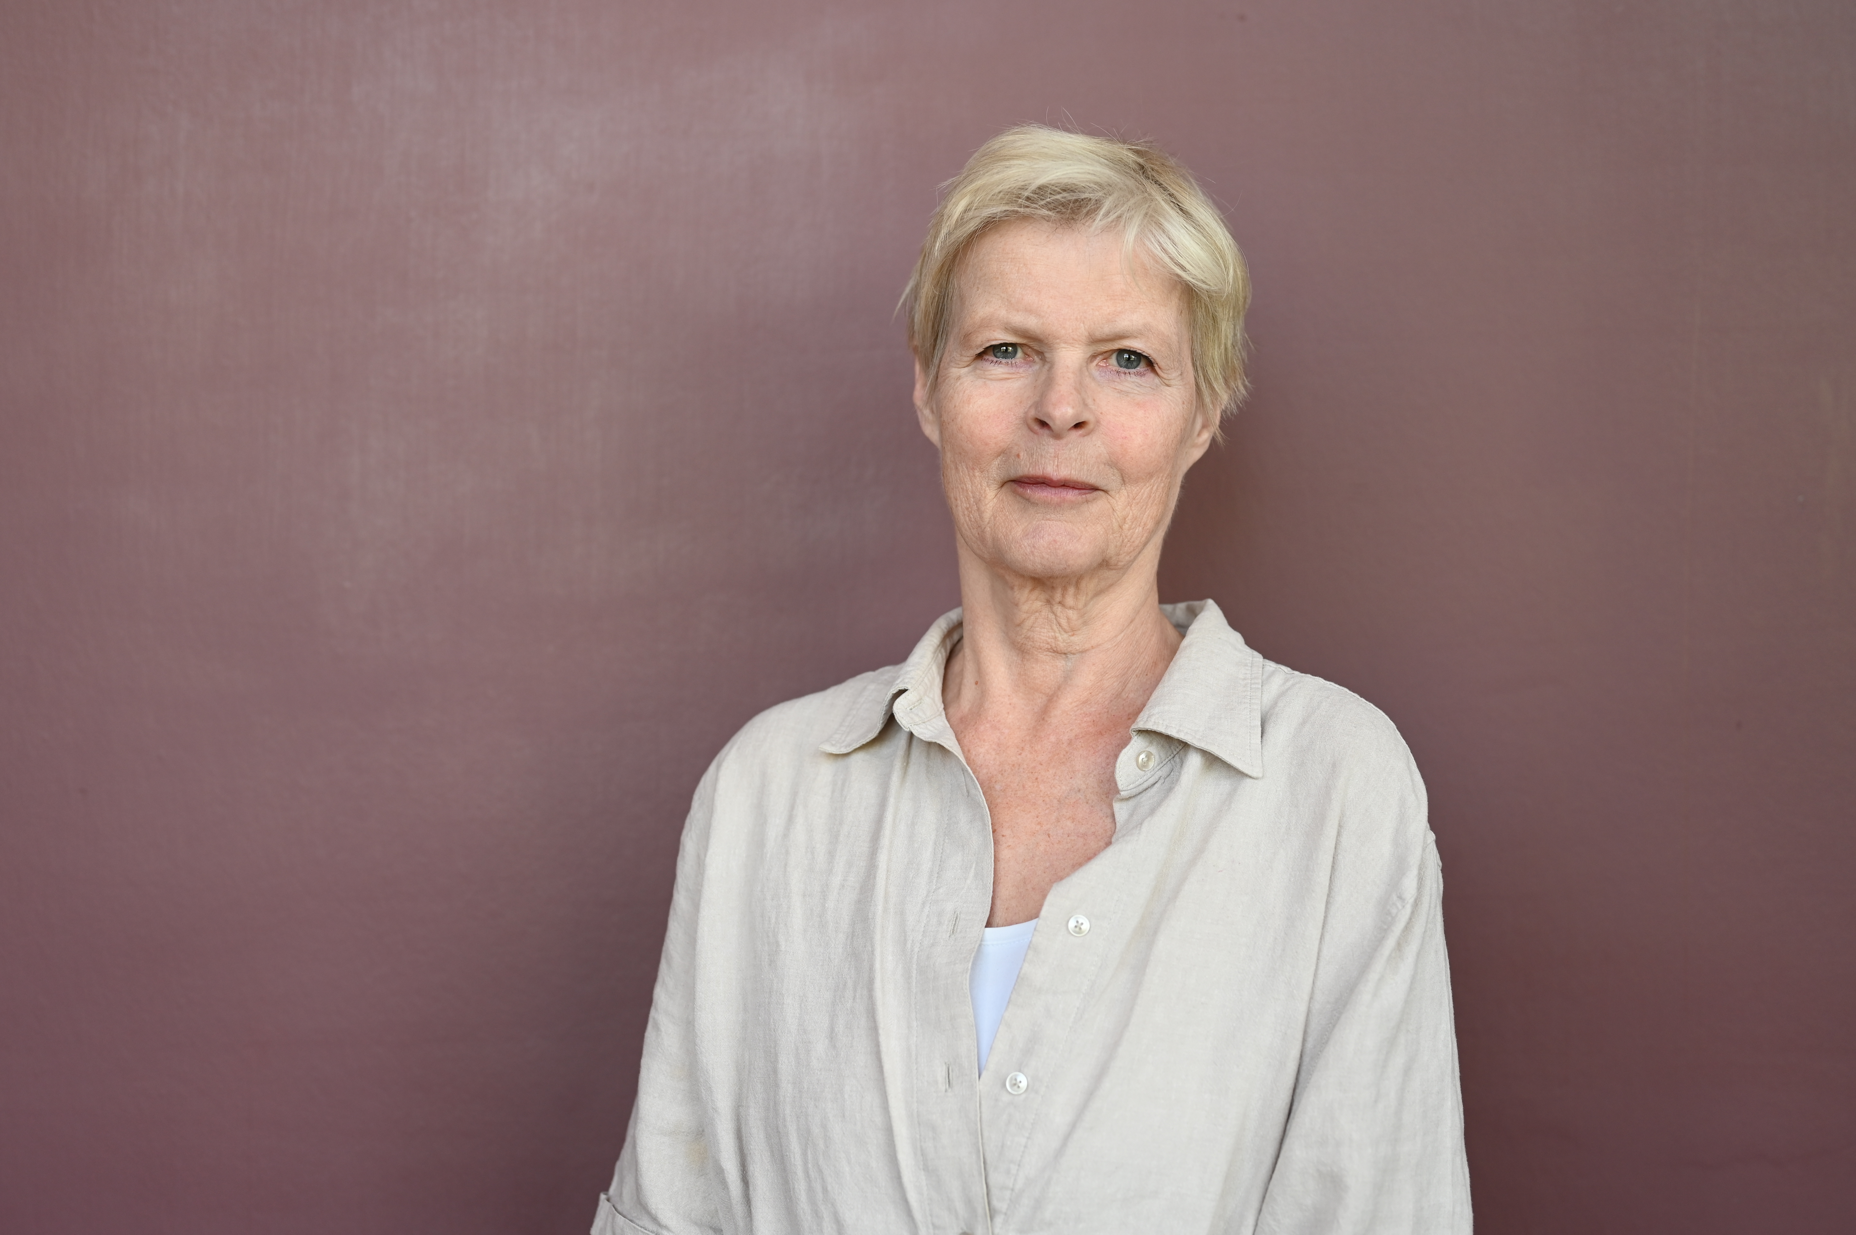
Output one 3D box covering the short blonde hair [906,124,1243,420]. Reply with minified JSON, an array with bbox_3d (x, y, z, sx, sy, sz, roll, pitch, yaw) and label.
[{"bbox_3d":[0.081,-0.176,1.405,0.187,0.185,0.210,3,-1,3],"label":"short blonde hair"}]

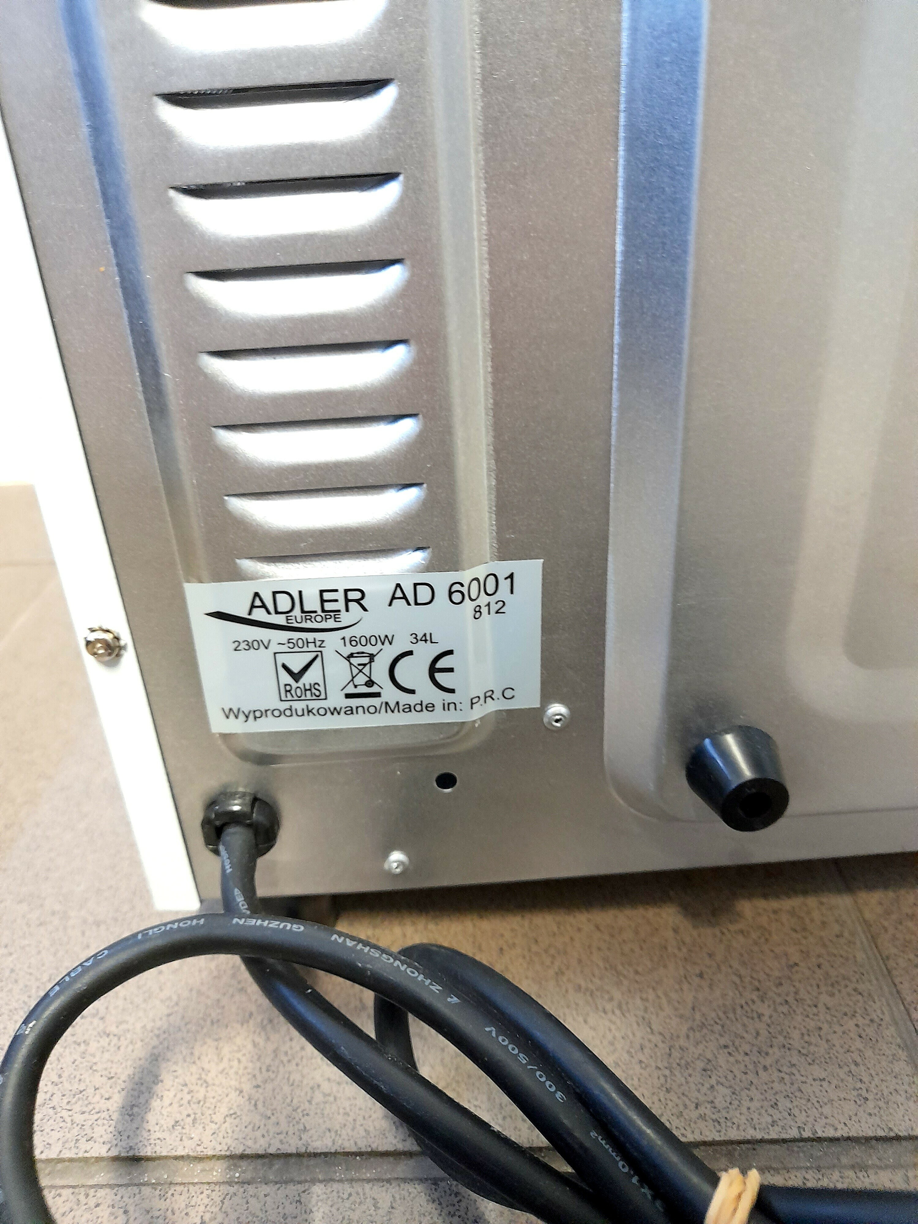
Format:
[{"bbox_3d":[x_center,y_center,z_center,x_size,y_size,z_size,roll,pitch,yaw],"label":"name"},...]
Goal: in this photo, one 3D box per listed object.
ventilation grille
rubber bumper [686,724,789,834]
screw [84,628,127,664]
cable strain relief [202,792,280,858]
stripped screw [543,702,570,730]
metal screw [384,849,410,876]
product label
[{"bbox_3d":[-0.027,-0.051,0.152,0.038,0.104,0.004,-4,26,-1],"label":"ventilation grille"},{"bbox_3d":[0.062,0.037,0.191,0.021,0.021,0.014,-4,26,-1],"label":"rubber bumper"},{"bbox_3d":[-0.072,0.007,0.179,0.008,0.008,0.004,-4,26,-1],"label":"screw"},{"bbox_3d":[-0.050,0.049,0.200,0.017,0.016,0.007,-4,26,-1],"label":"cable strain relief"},{"bbox_3d":[0.021,0.023,0.193,0.006,0.006,0.002,-4,26,-1],"label":"stripped screw"},{"bbox_3d":[-0.015,0.060,0.209,0.006,0.006,0.002,-4,26,-1],"label":"metal screw"},{"bbox_3d":[-0.018,0.008,0.182,0.070,0.035,0.003,-3,26,-1],"label":"product label"}]

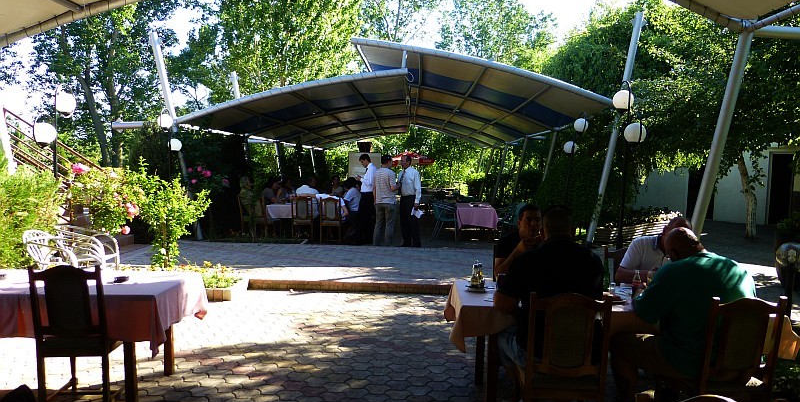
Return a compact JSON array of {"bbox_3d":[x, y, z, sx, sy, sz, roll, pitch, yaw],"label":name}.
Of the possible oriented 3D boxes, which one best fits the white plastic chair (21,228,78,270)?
[{"bbox_3d":[-4.170,0.777,6.907,0.640,0.840,0.580,0,3,-2],"label":"white plastic chair"}]

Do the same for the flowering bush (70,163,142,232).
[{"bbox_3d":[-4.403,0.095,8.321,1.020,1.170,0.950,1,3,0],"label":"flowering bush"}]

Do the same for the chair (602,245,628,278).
[{"bbox_3d":[1.880,0.861,4.278,0.470,0.980,0.530,0,3,0],"label":"chair"}]

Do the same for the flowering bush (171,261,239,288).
[{"bbox_3d":[-2.470,0.880,7.009,0.720,0.270,0.680,1,3,0],"label":"flowering bush"}]

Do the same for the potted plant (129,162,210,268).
[{"bbox_3d":[-3.240,0.250,7.778,1.120,1.590,1.020,0,3,0],"label":"potted plant"}]

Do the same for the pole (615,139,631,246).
[{"bbox_3d":[3.294,0.074,8.212,0.110,2.000,0.110,1,3,0],"label":"pole"}]

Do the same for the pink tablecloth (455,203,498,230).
[{"bbox_3d":[1.629,0.328,11.732,0.860,0.400,1.150,1,3,0],"label":"pink tablecloth"}]

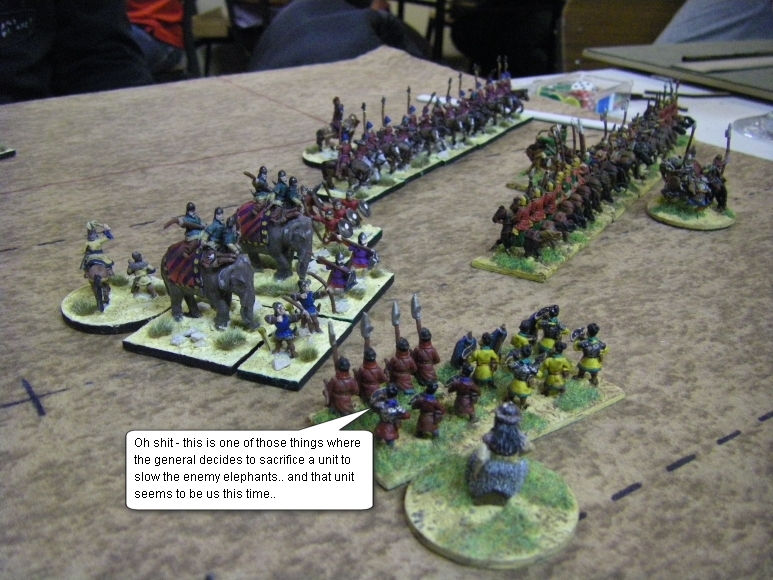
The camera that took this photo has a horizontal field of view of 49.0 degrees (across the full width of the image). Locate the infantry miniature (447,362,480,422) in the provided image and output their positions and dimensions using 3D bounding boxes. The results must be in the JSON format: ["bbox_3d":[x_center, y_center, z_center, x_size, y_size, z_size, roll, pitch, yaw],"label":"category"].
[{"bbox_3d":[0.021,0.027,0.226,0.009,0.017,0.008,-7,26,-15],"label":"infantry miniature"}]

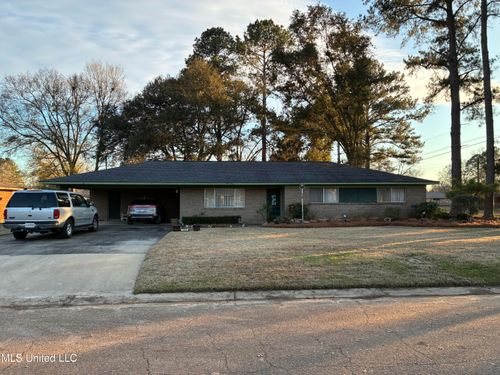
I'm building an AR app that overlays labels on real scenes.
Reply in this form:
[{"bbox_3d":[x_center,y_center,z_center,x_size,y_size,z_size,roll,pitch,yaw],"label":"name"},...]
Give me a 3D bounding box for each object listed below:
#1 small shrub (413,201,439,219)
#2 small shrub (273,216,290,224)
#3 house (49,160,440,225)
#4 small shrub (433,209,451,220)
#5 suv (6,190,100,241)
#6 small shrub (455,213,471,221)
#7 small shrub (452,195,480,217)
[{"bbox_3d":[11.357,1.424,24.300,1.620,1.120,1.500,0,-3,-3],"label":"small shrub"},{"bbox_3d":[1.955,2.048,23.300,1.070,0.480,0.850,0,-3,-3],"label":"small shrub"},{"bbox_3d":[-0.449,0.264,28.518,24.700,4.600,10.400,0,-3,-3],"label":"house"},{"bbox_3d":[12.240,1.726,24.000,1.100,0.740,1.000,0,-3,-3],"label":"small shrub"},{"bbox_3d":[-8.217,1.128,16.195,2.000,1.900,5.200,0,-3,-5],"label":"suv"},{"bbox_3d":[13.412,1.830,23.700,0.970,0.480,0.850,0,-3,-3],"label":"small shrub"},{"bbox_3d":[14.529,1.208,25.200,1.800,1.420,1.700,0,-3,-3],"label":"small shrub"}]

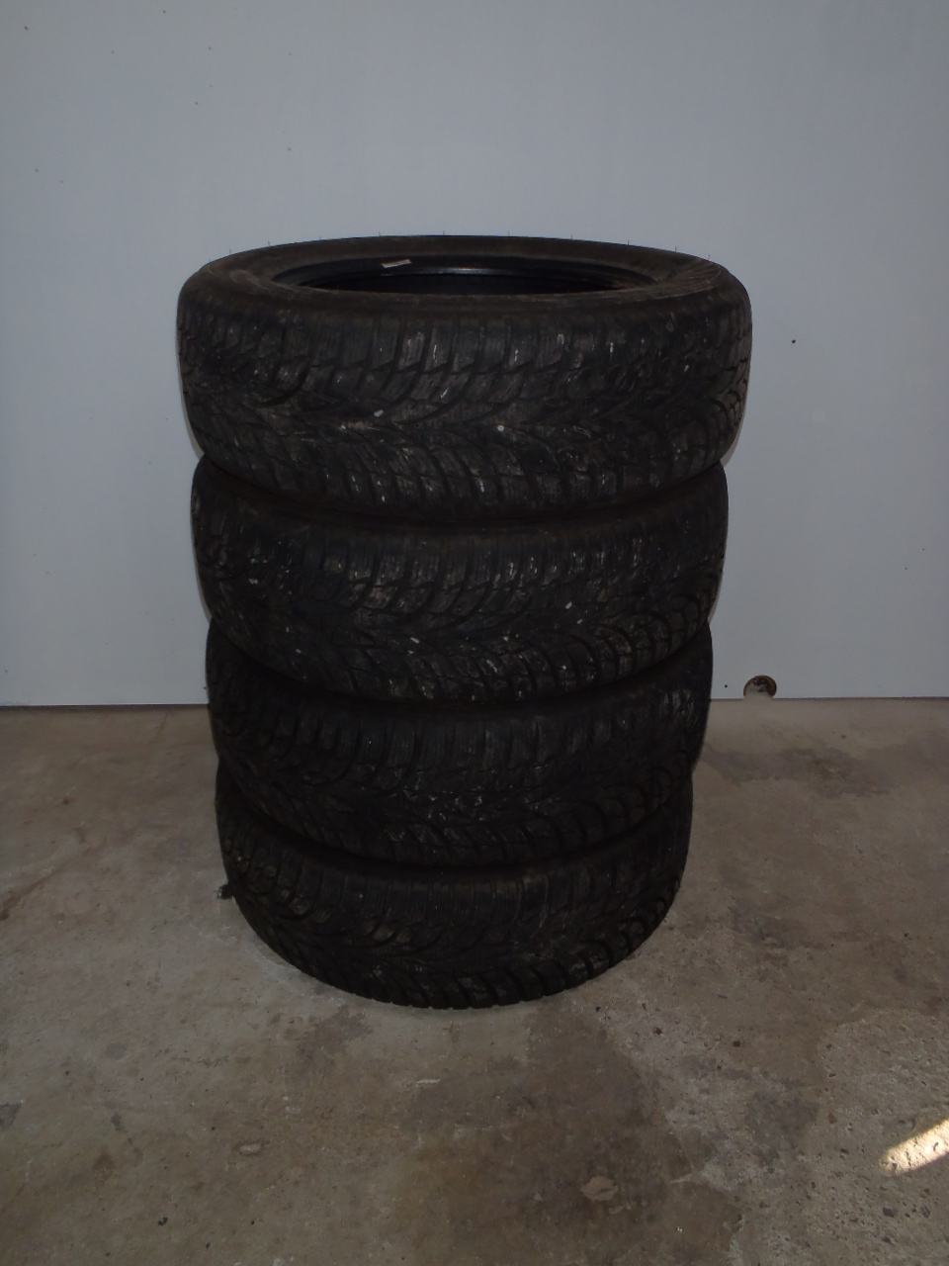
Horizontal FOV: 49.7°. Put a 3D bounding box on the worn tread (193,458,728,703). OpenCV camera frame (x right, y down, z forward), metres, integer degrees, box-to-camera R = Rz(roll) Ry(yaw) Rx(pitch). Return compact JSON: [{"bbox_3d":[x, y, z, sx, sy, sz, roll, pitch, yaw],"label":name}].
[{"bbox_3d":[-0.015,-0.139,1.238,0.634,0.200,0.634,1,26,0],"label":"worn tread"}]

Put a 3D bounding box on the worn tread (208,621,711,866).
[{"bbox_3d":[-0.018,0.044,1.312,0.634,0.200,0.634,1,26,0],"label":"worn tread"}]

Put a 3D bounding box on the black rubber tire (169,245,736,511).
[{"bbox_3d":[-0.009,-0.320,1.171,0.632,0.196,0.632,0,26,0],"label":"black rubber tire"}]

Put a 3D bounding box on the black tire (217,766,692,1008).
[{"bbox_3d":[-0.025,0.222,1.406,0.632,0.196,0.632,0,26,0],"label":"black tire"}]

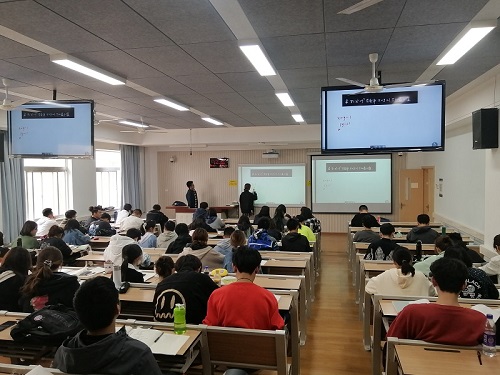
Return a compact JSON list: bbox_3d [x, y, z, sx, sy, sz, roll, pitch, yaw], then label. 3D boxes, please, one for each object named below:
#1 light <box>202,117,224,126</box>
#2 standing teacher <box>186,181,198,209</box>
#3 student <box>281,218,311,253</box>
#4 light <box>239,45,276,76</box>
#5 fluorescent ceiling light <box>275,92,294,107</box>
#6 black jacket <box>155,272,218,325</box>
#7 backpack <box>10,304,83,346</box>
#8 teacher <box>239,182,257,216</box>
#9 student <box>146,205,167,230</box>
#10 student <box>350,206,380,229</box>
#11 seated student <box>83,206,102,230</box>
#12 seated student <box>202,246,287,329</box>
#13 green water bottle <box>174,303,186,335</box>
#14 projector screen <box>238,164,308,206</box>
[{"bbox_3d":[-0.888,-1.605,9.378,0.210,0.070,1.210,0,2,12],"label":"light"},{"bbox_3d":[-1.891,0.665,12.770,0.340,1.730,0.480,0,2,2],"label":"standing teacher"},{"bbox_3d":[0.813,1.165,6.763,0.520,1.275,0.740,0,3,12],"label":"student"},{"bbox_3d":[0.120,-1.403,4.293,0.170,0.070,1.200,-1,2,12],"label":"light"},{"bbox_3d":[0.613,-1.504,6.609,0.170,0.070,1.200,-1,2,12],"label":"fluorescent ceiling light"},{"bbox_3d":[-0.495,0.993,3.221,0.520,0.580,0.500,-1,2,12],"label":"black jacket"},{"bbox_3d":[-1.348,0.916,2.695,0.470,0.180,0.330,-1,2,-3],"label":"backpack"},{"bbox_3d":[-0.051,0.712,12.836,0.550,1.660,0.420,1,3,27],"label":"teacher"},{"bbox_3d":[-2.289,1.065,9.697,0.500,1.250,0.680,0,2,12],"label":"student"},{"bbox_3d":[2.697,1.041,9.139,0.620,1.272,0.740,-1,2,12],"label":"student"},{"bbox_3d":[-3.736,1.115,9.632,0.500,1.275,0.740,1,3,32],"label":"seated student"},{"bbox_3d":[-0.027,1.122,3.208,0.550,1.302,0.740,-1,2,12],"label":"seated student"},{"bbox_3d":[-0.470,0.885,2.636,0.073,0.200,0.073,0,2,0],"label":"green water bottle"},{"bbox_3d":[0.737,-0.075,13.197,2.280,1.420,0.060,0,2,12],"label":"projector screen"}]

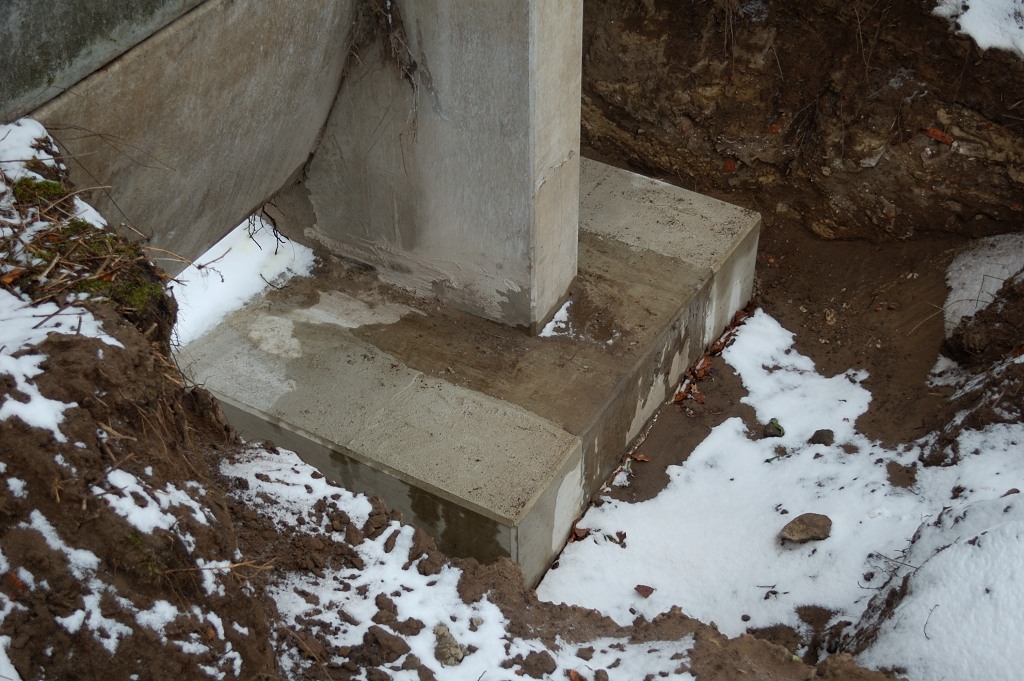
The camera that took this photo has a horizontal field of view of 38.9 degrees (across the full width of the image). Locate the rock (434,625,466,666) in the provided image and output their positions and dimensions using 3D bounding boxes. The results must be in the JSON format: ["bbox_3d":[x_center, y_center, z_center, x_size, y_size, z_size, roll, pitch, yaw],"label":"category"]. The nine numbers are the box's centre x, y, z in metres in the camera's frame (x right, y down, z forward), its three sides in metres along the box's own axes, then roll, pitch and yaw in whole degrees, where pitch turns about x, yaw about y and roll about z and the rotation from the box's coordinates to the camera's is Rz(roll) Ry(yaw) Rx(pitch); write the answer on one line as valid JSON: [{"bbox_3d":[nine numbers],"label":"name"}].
[{"bbox_3d":[-0.147,0.715,3.399,0.074,0.068,0.115,-10,41,-11],"label":"rock"}]

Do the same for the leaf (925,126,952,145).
[{"bbox_3d":[1.460,-0.702,4.963,0.090,0.045,0.035,-1,40,0],"label":"leaf"}]

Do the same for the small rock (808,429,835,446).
[{"bbox_3d":[0.907,0.284,4.247,0.078,0.046,0.062,-1,40,0],"label":"small rock"}]

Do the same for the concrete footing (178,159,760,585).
[{"bbox_3d":[-0.242,-0.065,4.454,1.484,0.376,1.505,21,45,23],"label":"concrete footing"}]

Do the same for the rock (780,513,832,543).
[{"bbox_3d":[0.808,0.514,3.983,0.150,0.068,0.100,-1,40,0],"label":"rock"}]

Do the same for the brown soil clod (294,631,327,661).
[{"bbox_3d":[-0.550,0.829,3.938,0.095,0.060,0.080,16,43,19],"label":"brown soil clod"}]

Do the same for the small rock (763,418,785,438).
[{"bbox_3d":[0.772,0.260,4.277,0.064,0.048,0.058,-1,40,0],"label":"small rock"}]

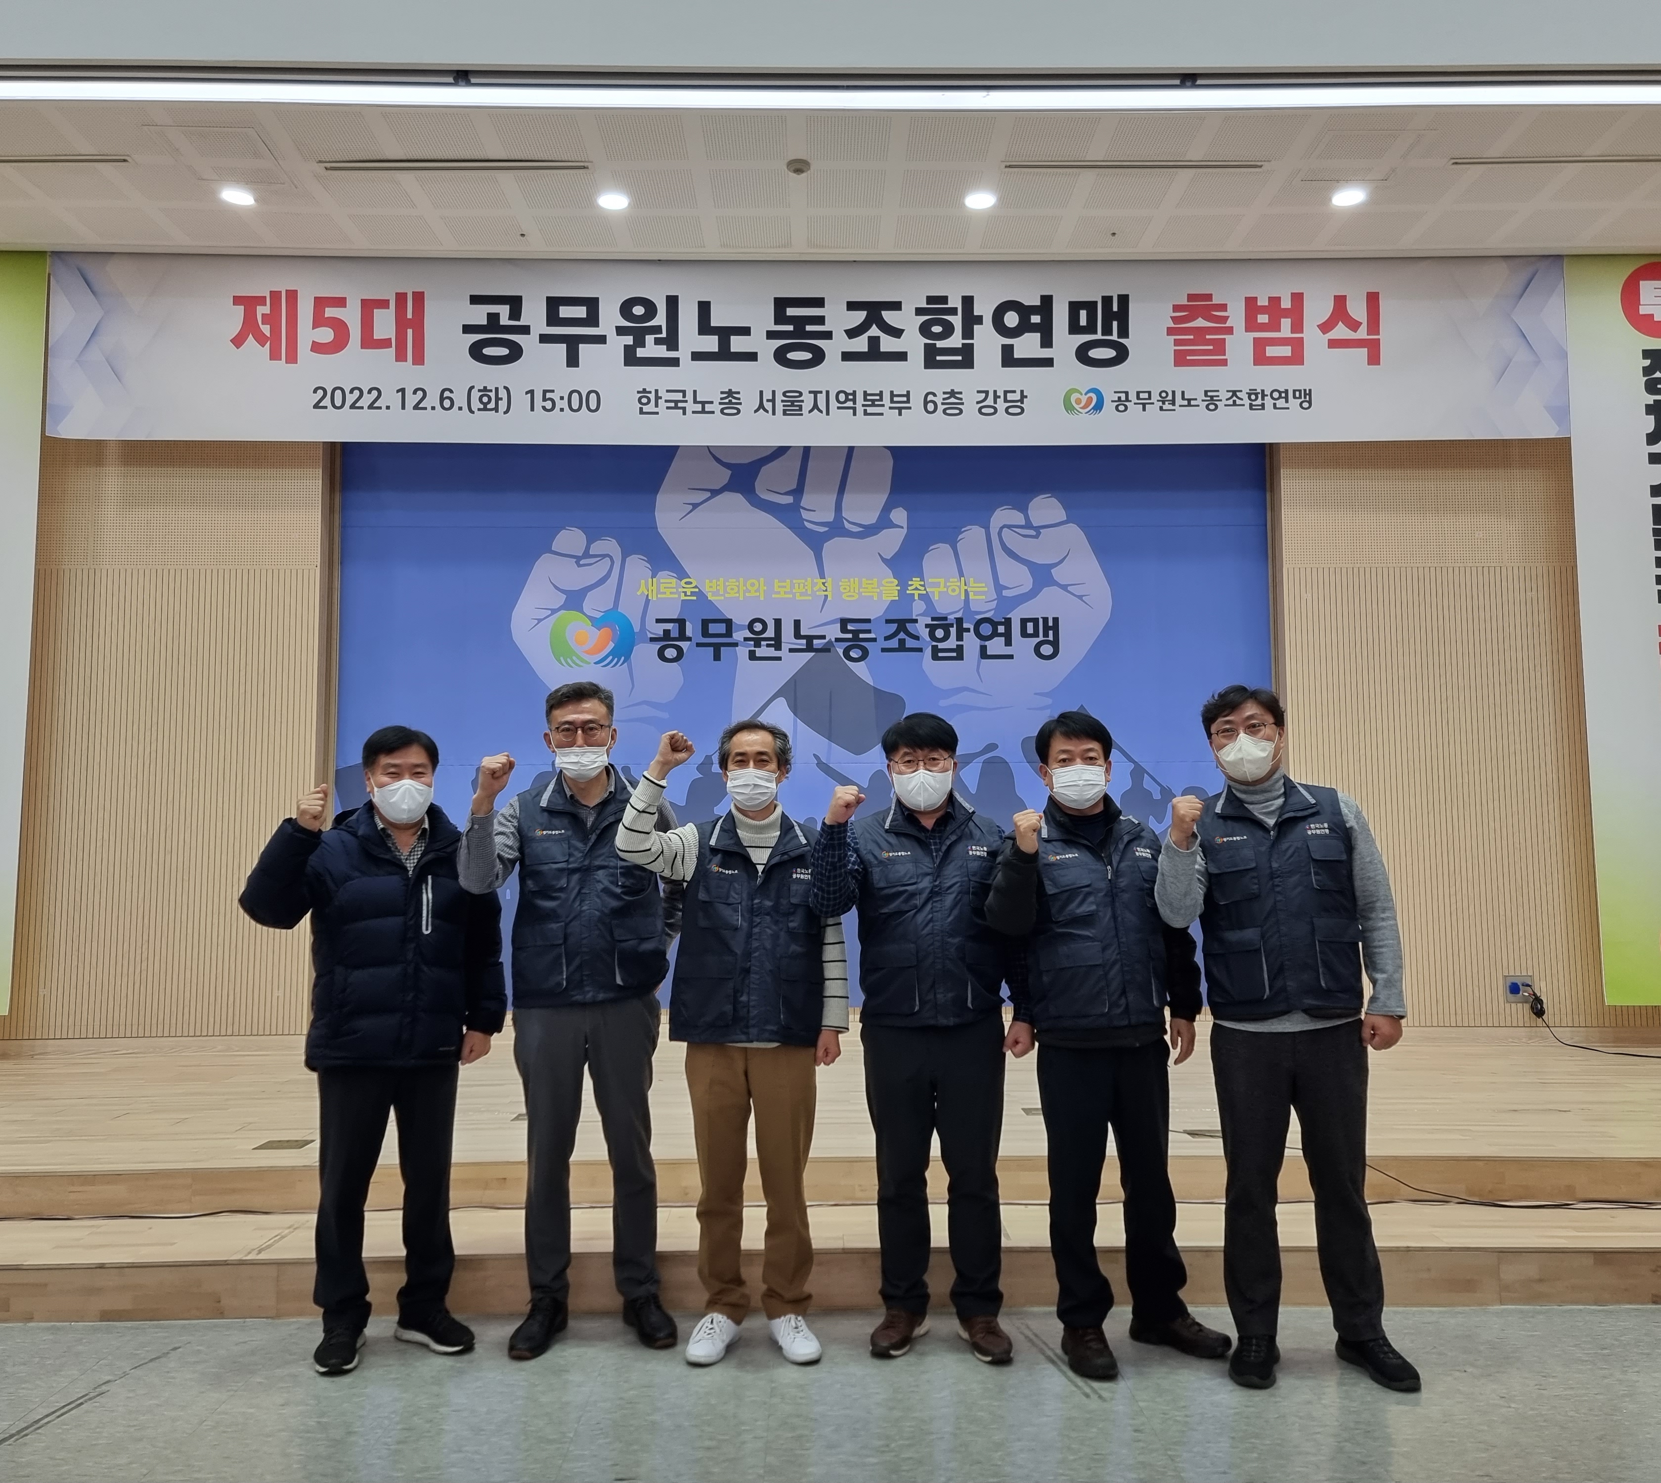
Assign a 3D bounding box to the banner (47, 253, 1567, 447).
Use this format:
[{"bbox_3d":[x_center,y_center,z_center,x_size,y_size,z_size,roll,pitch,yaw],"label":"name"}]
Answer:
[{"bbox_3d":[-0.072,-2.040,7.112,7.874,1.031,0.040,0,-5,-1],"label":"banner"}]

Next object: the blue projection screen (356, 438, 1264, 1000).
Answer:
[{"bbox_3d":[-0.120,-0.204,7.448,5.107,3.273,0.040,0,-5,-1],"label":"blue projection screen"}]

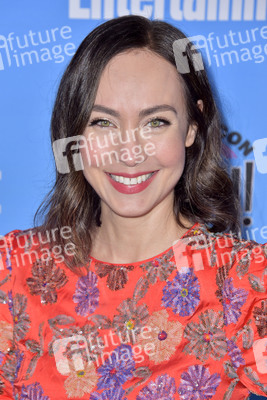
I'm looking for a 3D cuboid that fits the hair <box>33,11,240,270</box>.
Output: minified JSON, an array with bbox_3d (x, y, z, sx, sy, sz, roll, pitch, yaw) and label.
[{"bbox_3d":[0.004,-0.071,2.120,0.258,0.325,0.230,0,2,0],"label":"hair"}]

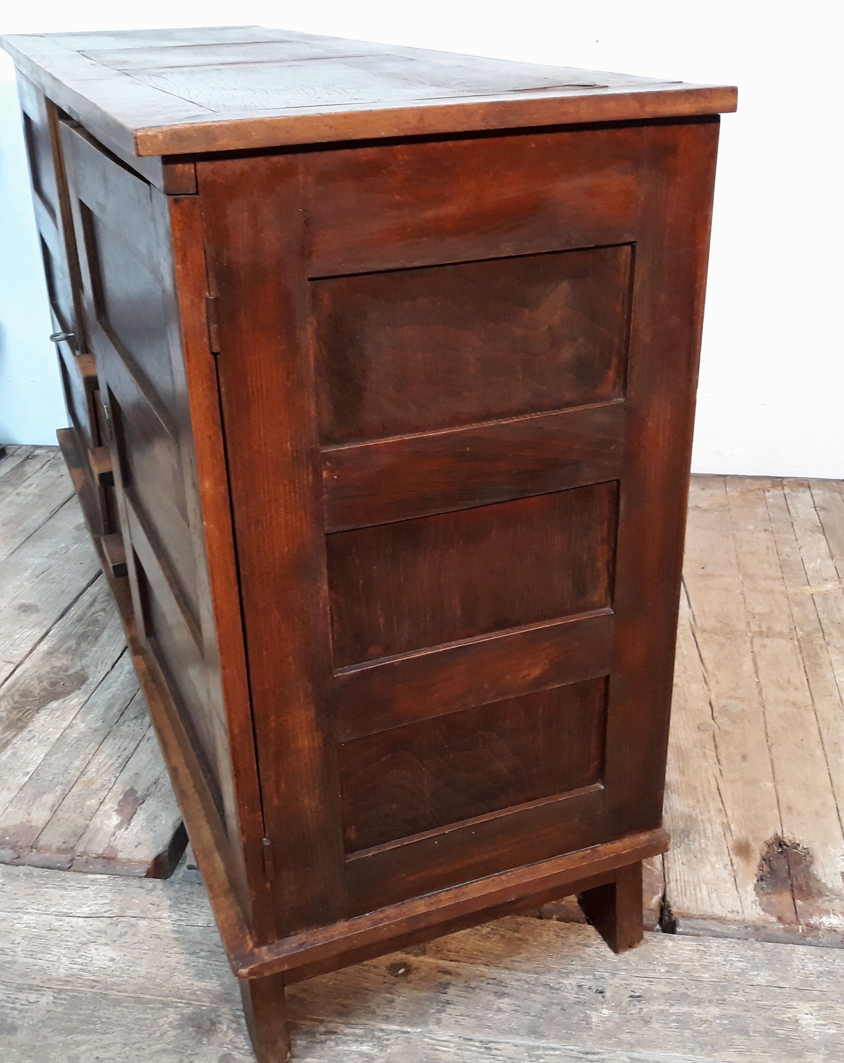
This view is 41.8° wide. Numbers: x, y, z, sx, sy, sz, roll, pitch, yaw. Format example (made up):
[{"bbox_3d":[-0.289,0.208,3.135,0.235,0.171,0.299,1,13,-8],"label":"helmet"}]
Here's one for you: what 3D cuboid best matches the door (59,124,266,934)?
[{"bbox_3d":[-0.269,-0.031,1.137,0.021,0.693,0.569,-12,29,-21],"label":"door"}]

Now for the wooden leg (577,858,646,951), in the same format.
[{"bbox_3d":[0.215,0.398,1.267,0.032,0.142,0.089,-11,28,-19],"label":"wooden leg"}]

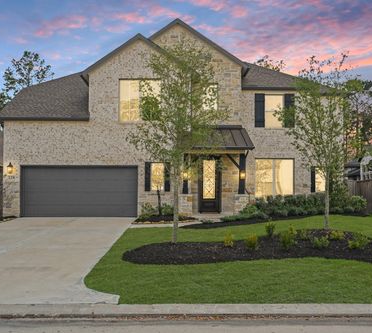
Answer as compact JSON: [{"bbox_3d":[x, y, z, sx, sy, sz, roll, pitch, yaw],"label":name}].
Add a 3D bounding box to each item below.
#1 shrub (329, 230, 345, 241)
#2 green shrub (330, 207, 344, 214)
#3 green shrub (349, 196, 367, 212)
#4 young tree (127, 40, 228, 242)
[{"bbox_3d":[4.023,1.848,9.650,0.428,0.275,0.410,0,-1,-2],"label":"shrub"},{"bbox_3d":[6.589,1.914,15.700,0.591,0.341,0.591,0,0,0],"label":"green shrub"},{"bbox_3d":[7.744,1.716,16.300,0.788,0.708,0.772,0,0,0],"label":"green shrub"},{"bbox_3d":[-0.235,-0.693,10.000,2.741,5.484,2.684,0,0,0],"label":"young tree"}]

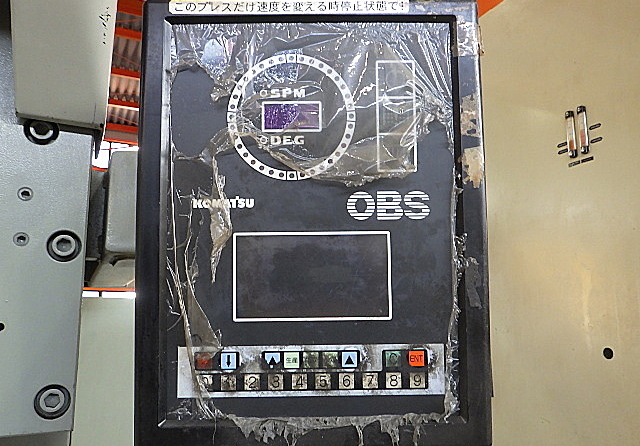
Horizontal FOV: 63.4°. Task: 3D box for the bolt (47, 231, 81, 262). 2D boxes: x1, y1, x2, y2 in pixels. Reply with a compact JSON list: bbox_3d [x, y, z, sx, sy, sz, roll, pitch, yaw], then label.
[{"bbox_3d":[-0.298,0.028,0.604,0.036,0.036,0.021,5,-9,-29],"label":"bolt"}]

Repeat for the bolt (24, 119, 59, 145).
[{"bbox_3d":[-0.326,-0.108,0.607,0.036,0.036,0.021,5,-9,-29],"label":"bolt"}]

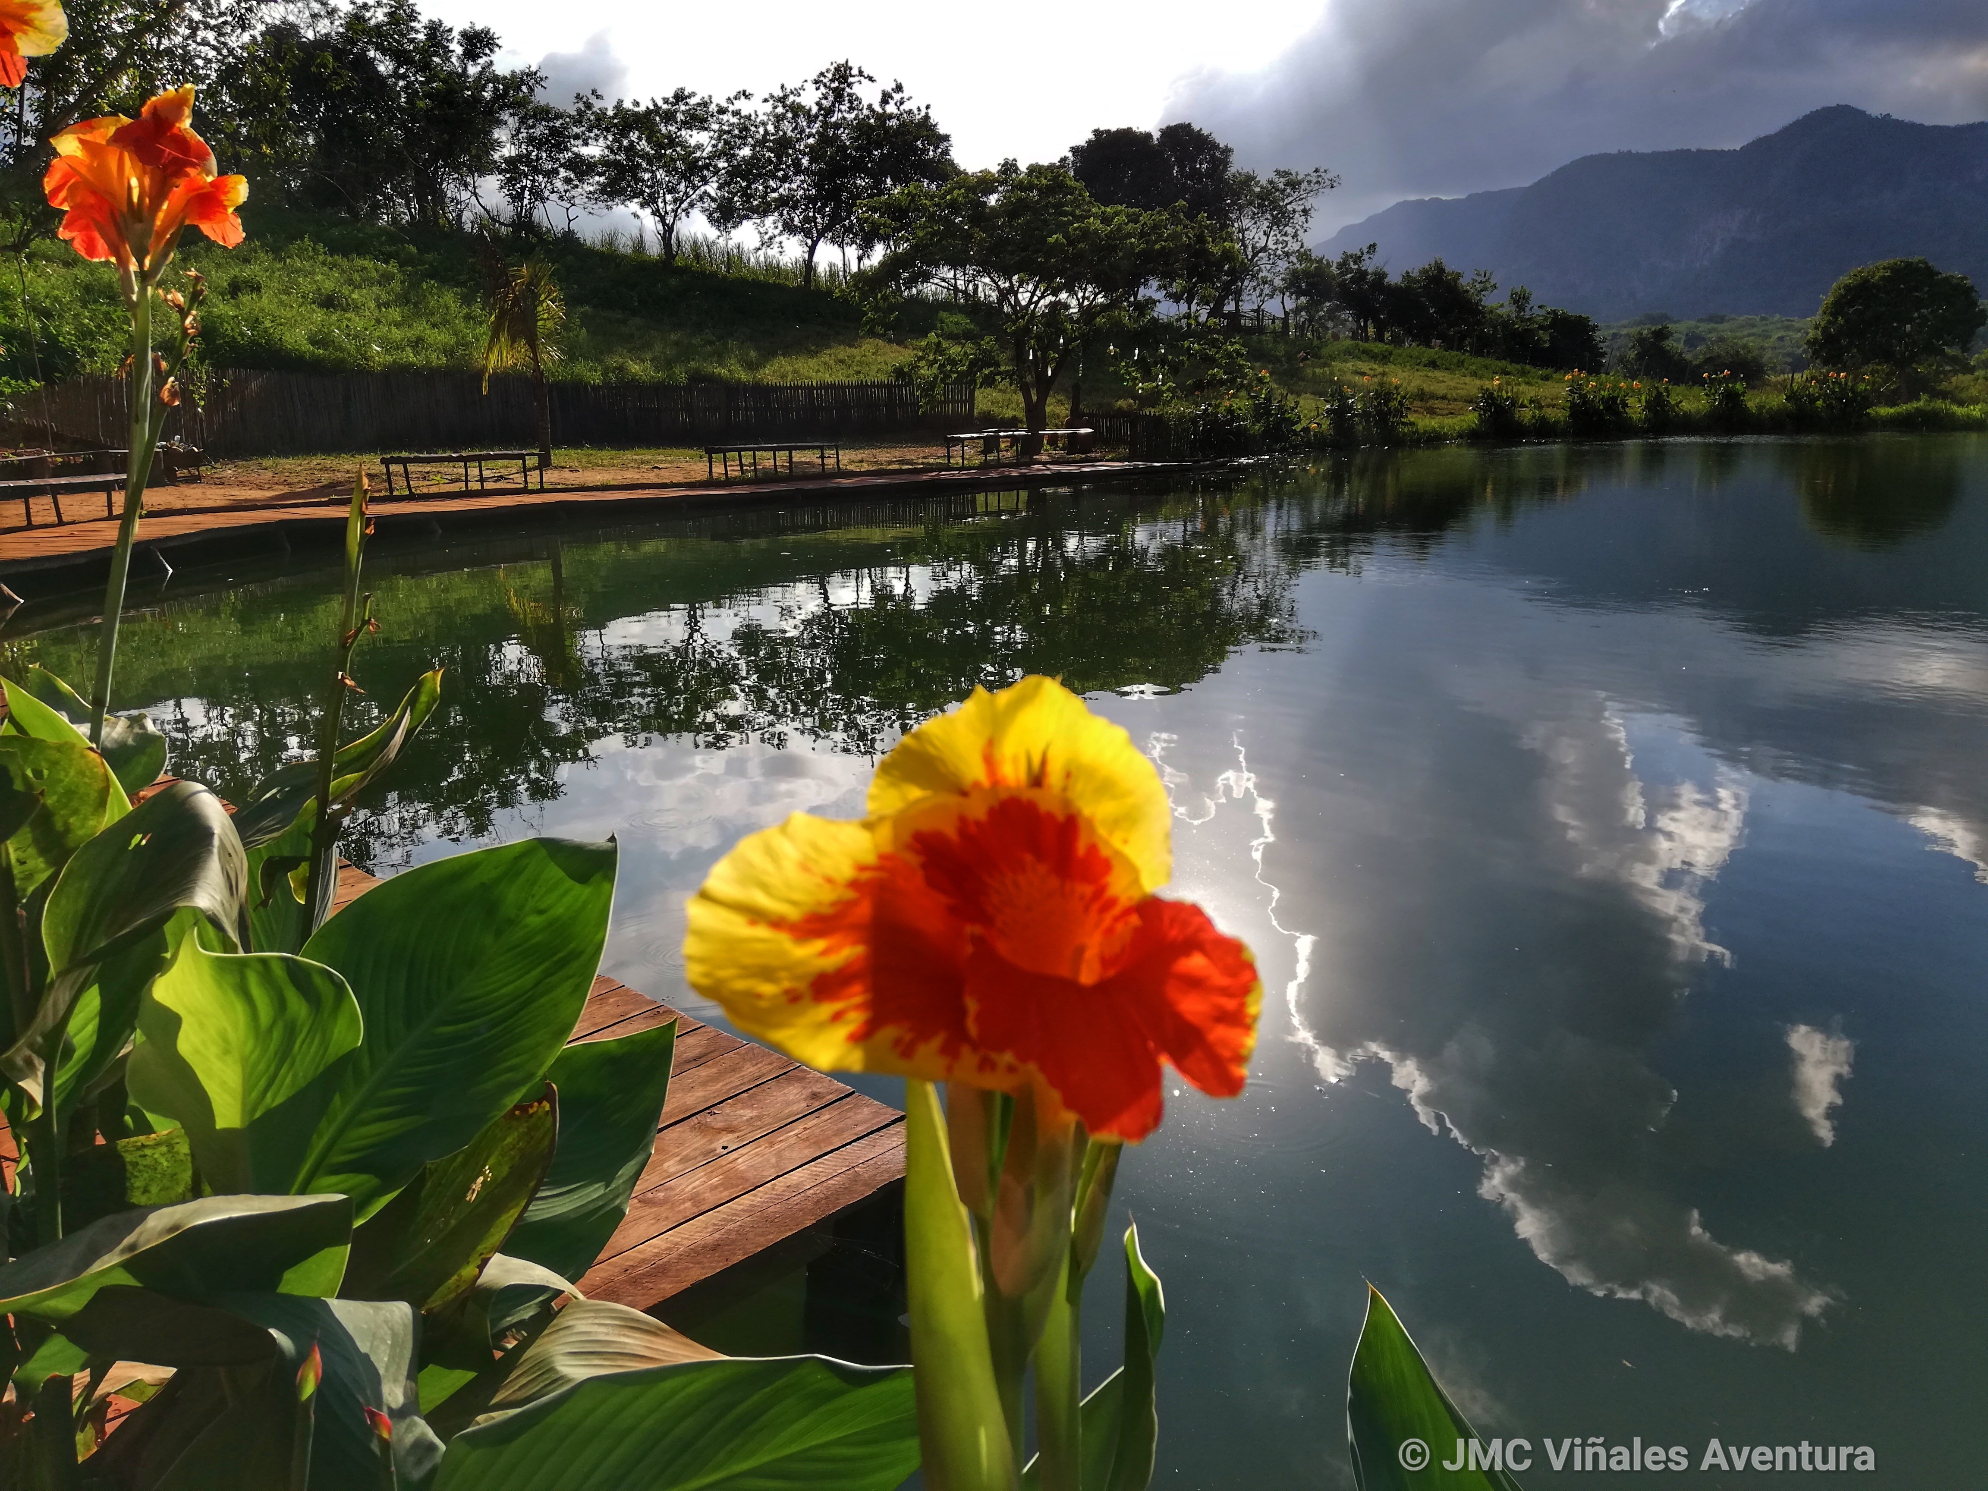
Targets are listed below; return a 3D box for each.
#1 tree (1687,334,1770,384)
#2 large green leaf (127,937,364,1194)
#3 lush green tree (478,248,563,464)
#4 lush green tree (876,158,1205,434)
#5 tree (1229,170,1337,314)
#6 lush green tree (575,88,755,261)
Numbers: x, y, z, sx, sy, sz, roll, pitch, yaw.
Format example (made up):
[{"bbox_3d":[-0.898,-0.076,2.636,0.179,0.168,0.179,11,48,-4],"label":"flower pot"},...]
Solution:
[{"bbox_3d":[45.115,-23.697,95.229,4.593,3.149,4.363,6,15,24],"label":"tree"},{"bbox_3d":[-0.522,0.222,1.080,0.175,0.180,0.120,0,13,0],"label":"large green leaf"},{"bbox_3d":[-7.659,-6.290,25.118,1.302,3.393,1.302,-4,14,-16],"label":"lush green tree"},{"bbox_3d":[0.732,-8.422,29.856,6.372,5.299,6.053,0,13,1],"label":"lush green tree"},{"bbox_3d":[11.738,-20.191,63.014,4.286,6.394,3.643,2,13,10],"label":"tree"},{"bbox_3d":[-9.054,-15.669,42.644,4.812,4.528,4.331,-3,14,-11],"label":"lush green tree"}]

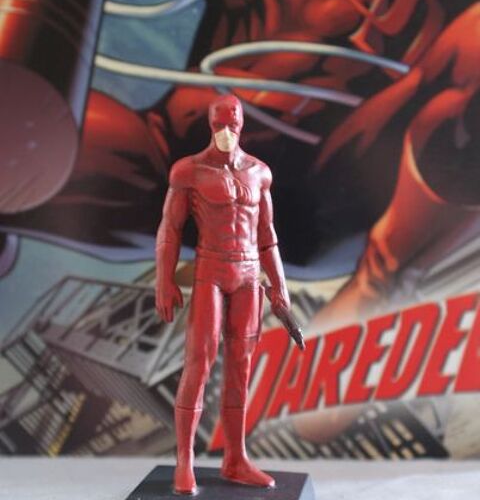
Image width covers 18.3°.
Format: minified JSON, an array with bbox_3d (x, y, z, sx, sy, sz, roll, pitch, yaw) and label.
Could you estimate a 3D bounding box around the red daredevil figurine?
[{"bbox_3d":[-0.003,0.010,0.351,0.034,0.092,0.021,0,4,-21],"label":"red daredevil figurine"}]

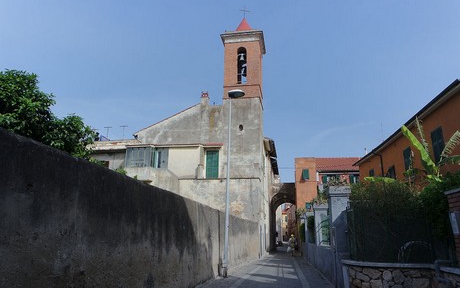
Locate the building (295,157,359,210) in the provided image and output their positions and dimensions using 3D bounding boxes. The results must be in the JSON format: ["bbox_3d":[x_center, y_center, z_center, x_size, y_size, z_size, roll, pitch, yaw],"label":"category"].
[{"bbox_3d":[9.411,5.518,27.664,7.000,8.600,7.500,-2,-17,10],"label":"building"}]

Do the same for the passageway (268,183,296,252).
[{"bbox_3d":[5.038,7.138,29.070,2.700,6.200,4.000,-2,-17,10],"label":"passageway"}]

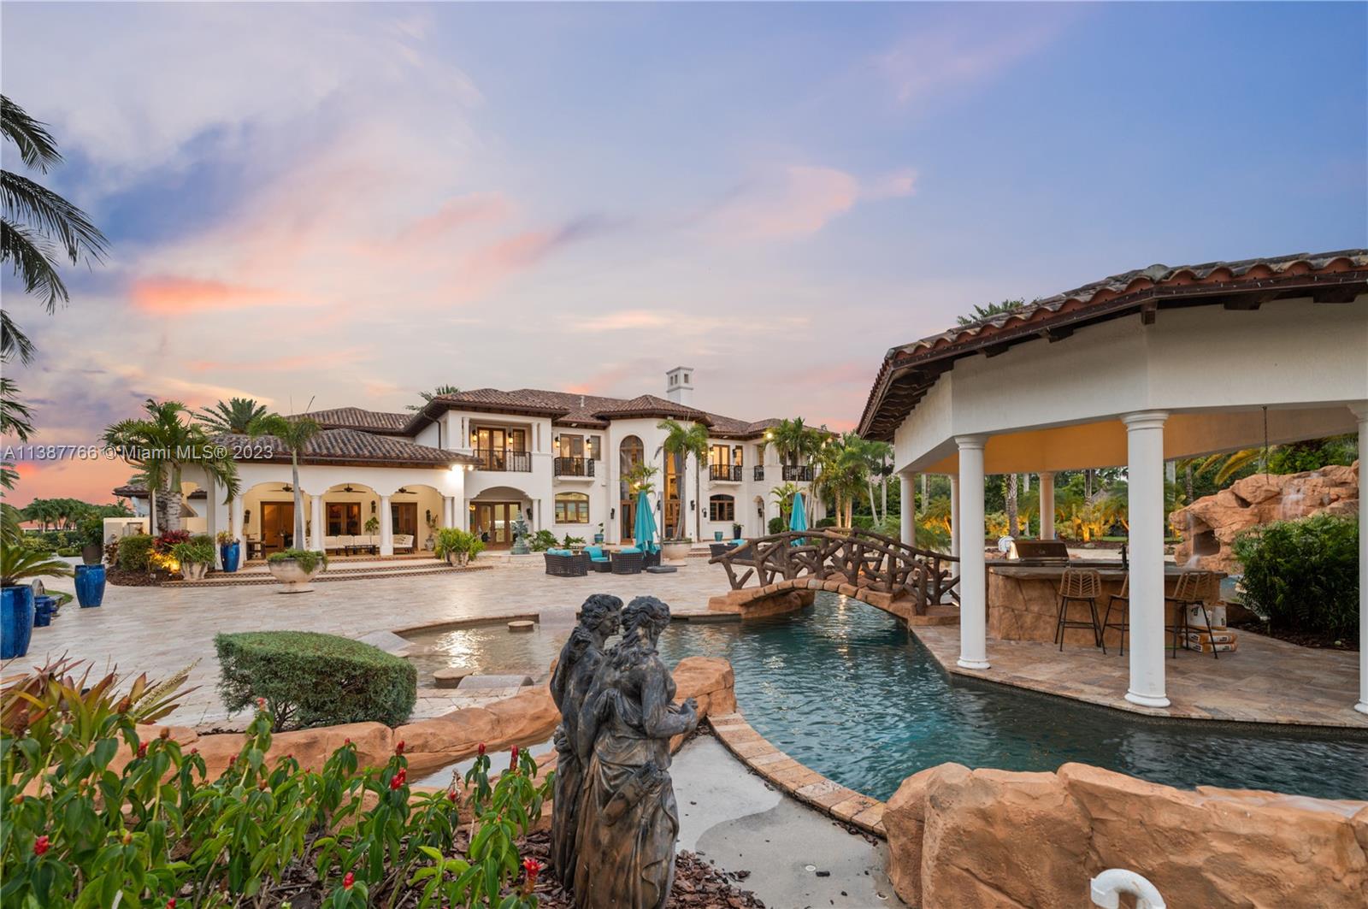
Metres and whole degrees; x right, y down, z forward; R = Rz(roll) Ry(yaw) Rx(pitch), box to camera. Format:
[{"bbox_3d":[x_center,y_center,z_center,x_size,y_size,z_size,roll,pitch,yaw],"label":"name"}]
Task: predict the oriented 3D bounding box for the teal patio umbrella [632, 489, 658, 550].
[{"bbox_3d":[-1.372,2.382,20.300,0.900,2.300,0.850,0,-4,0],"label":"teal patio umbrella"}]

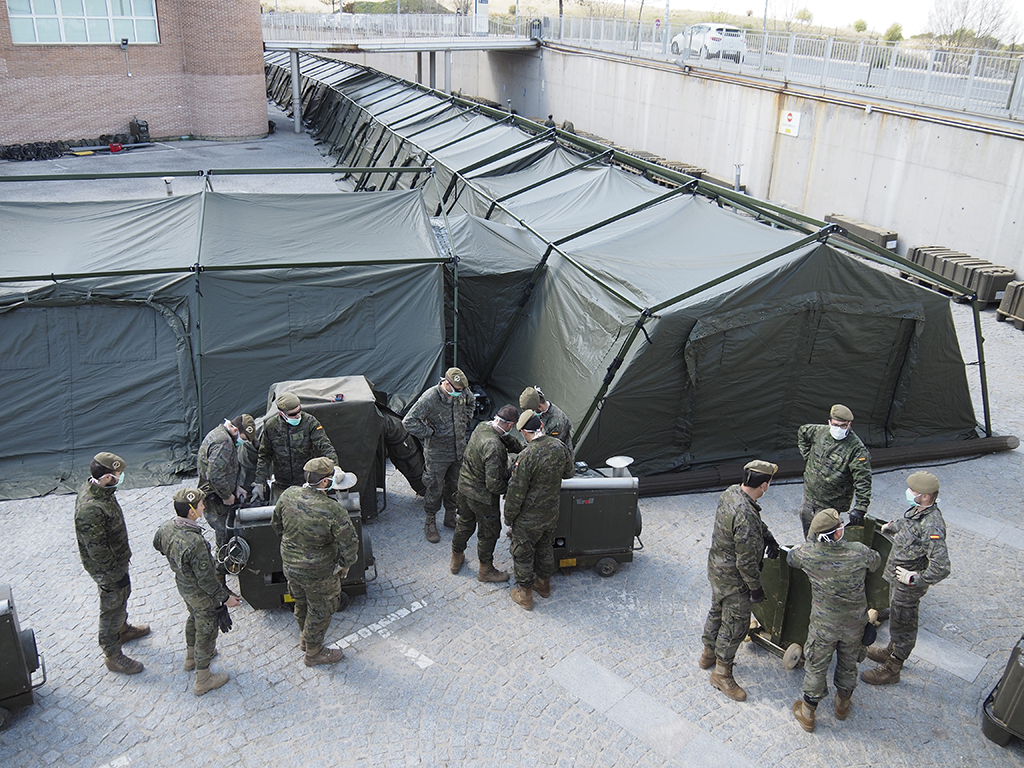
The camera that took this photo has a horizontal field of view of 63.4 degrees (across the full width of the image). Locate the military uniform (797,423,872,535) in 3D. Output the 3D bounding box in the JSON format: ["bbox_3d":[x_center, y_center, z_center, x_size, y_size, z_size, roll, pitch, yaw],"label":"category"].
[{"bbox_3d":[2.828,1.025,7.494,0.660,1.380,0.460,16,26,31],"label":"military uniform"}]

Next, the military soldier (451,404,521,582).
[{"bbox_3d":[-0.230,0.955,7.063,0.580,1.690,0.540,-15,27,-32],"label":"military soldier"}]

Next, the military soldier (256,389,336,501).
[{"bbox_3d":[-1.940,0.860,7.351,0.680,1.740,0.520,-2,22,-11],"label":"military soldier"}]

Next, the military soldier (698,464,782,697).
[{"bbox_3d":[1.630,1.346,5.948,0.580,1.820,0.540,-6,23,-14],"label":"military soldier"}]

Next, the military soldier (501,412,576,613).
[{"bbox_3d":[0.190,1.026,6.800,0.560,1.760,0.480,-12,25,-26],"label":"military soldier"}]

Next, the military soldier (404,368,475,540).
[{"bbox_3d":[-0.610,0.635,7.731,0.660,1.770,0.460,-12,26,-28],"label":"military soldier"}]

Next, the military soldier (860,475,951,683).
[{"bbox_3d":[2.974,1.428,6.307,0.560,1.770,0.600,4,22,6],"label":"military soldier"}]

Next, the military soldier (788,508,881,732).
[{"bbox_3d":[2.100,1.559,5.538,0.660,1.740,0.480,6,23,14],"label":"military soldier"}]

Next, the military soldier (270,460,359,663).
[{"bbox_3d":[-1.430,1.302,6.146,0.600,1.750,0.460,13,26,29],"label":"military soldier"}]

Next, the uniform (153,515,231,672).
[{"bbox_3d":[-2.270,1.476,6.041,0.520,1.280,0.520,-14,27,-34],"label":"uniform"}]

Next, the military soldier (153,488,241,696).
[{"bbox_3d":[-2.249,1.437,6.003,0.600,1.660,0.540,-14,27,-34],"label":"military soldier"}]

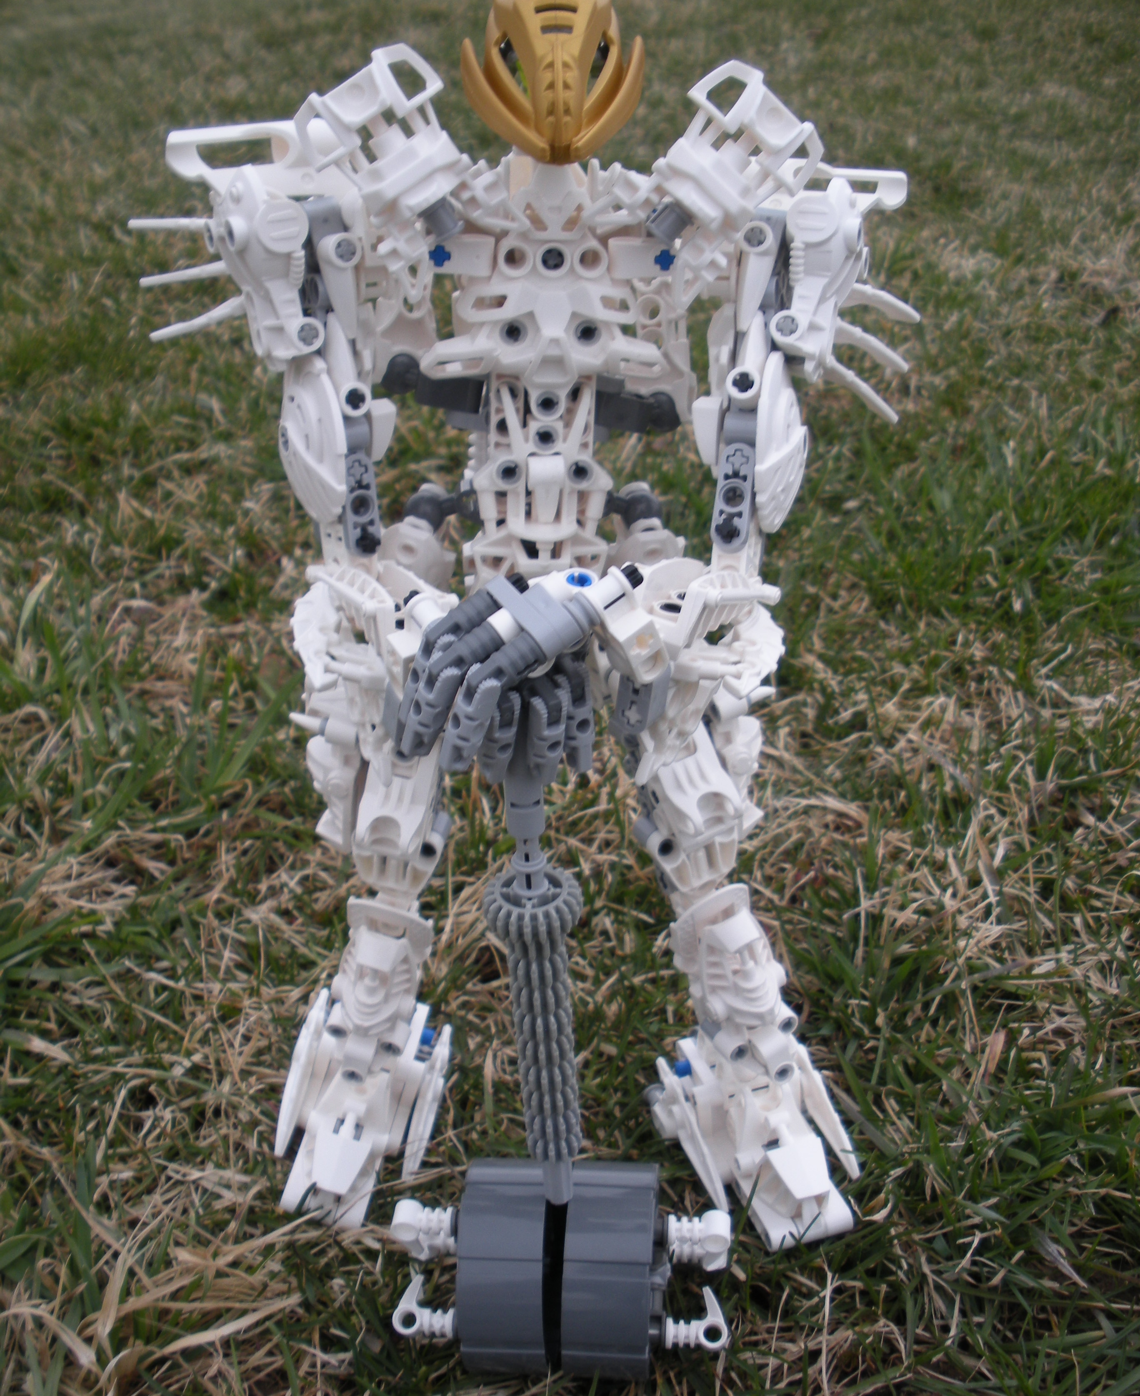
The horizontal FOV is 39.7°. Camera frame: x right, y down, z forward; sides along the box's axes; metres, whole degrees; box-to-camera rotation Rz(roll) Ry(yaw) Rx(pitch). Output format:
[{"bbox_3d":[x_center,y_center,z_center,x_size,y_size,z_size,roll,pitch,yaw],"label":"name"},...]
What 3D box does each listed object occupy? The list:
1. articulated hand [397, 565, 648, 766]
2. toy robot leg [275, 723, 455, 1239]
[{"bbox_3d":[-0.009,-0.007,0.326,0.054,0.034,0.032,-26,40,-35],"label":"articulated hand"},{"bbox_3d":[-0.057,0.074,0.424,0.044,0.144,0.058,9,33,15],"label":"toy robot leg"}]

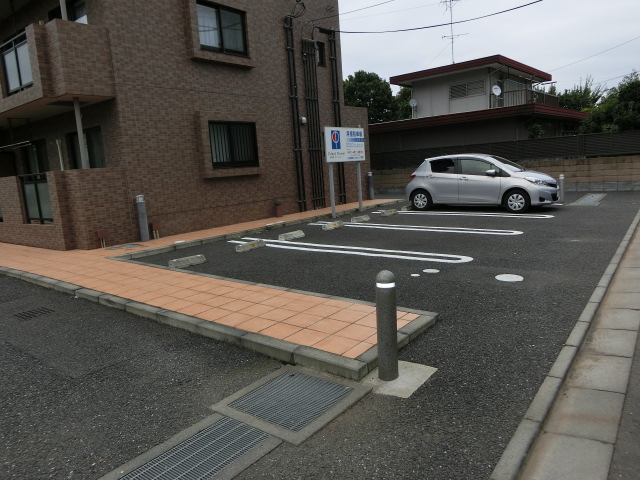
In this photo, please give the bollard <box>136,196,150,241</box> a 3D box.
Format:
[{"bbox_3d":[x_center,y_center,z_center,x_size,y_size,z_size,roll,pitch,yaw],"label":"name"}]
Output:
[{"bbox_3d":[-3.678,-0.448,9.692,0.170,0.960,0.170,5,13,40],"label":"bollard"}]

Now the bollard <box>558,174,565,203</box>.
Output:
[{"bbox_3d":[6.803,-1.463,12.964,0.140,0.770,0.140,5,13,40],"label":"bollard"}]

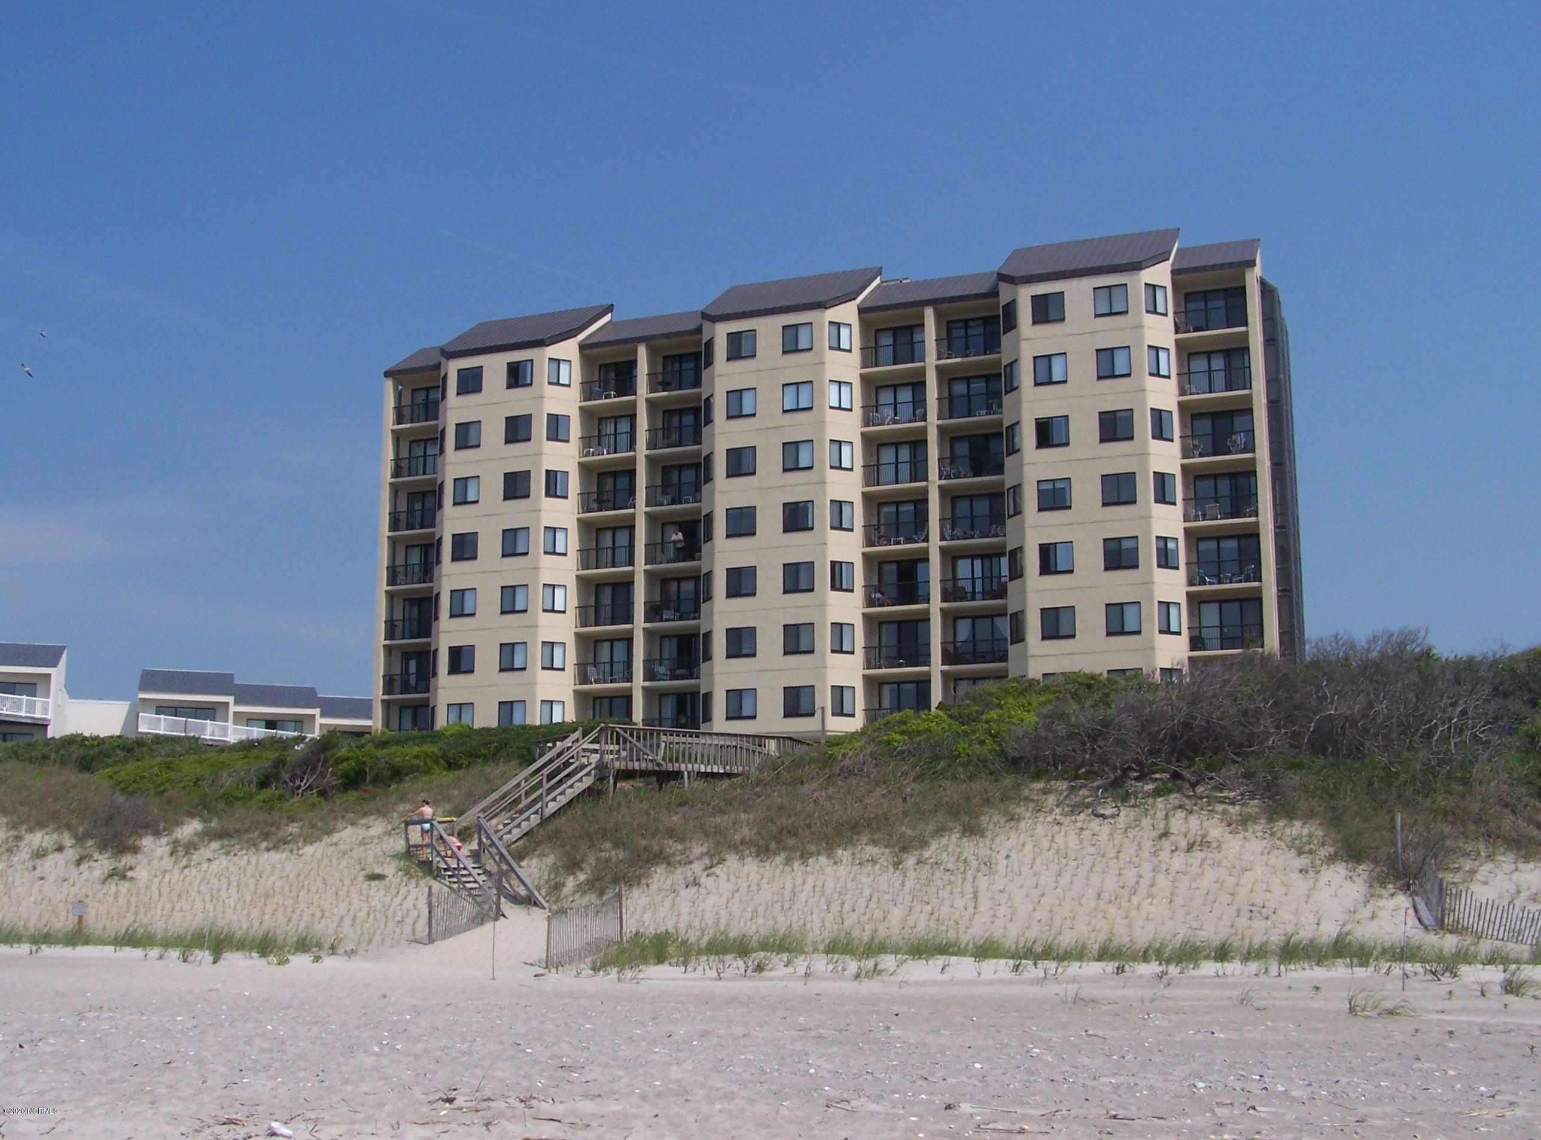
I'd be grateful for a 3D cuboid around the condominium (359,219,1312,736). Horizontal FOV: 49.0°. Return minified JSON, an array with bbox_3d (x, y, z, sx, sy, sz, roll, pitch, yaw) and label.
[{"bbox_3d":[2.719,-0.423,85.794,45.820,28.420,14.210,-4,-12,20],"label":"condominium"}]

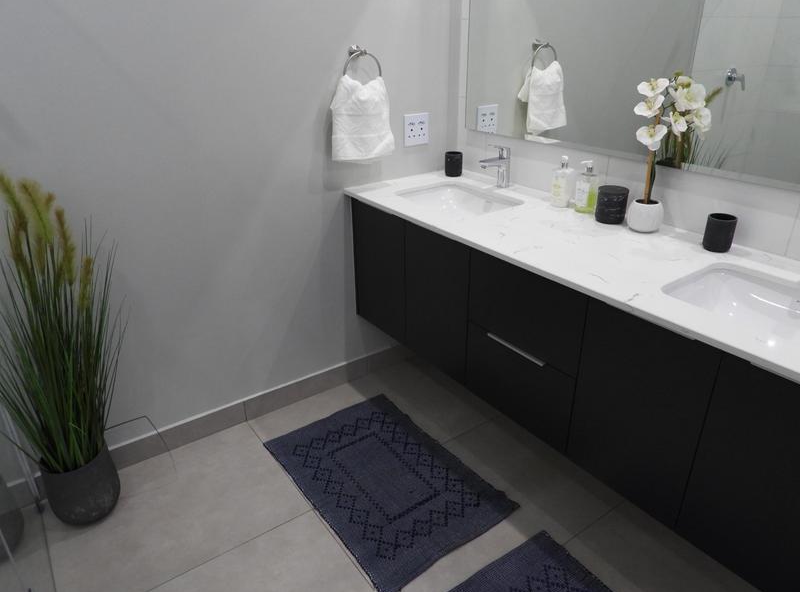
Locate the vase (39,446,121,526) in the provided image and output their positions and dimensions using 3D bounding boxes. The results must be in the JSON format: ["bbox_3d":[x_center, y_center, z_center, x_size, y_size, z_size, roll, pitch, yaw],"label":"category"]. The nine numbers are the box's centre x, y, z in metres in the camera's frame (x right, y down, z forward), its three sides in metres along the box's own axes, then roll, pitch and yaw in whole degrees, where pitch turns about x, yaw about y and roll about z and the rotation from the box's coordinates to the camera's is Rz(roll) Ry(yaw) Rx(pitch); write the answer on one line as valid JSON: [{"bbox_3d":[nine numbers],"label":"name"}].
[{"bbox_3d":[-1.069,0.621,1.866,0.202,0.236,0.202,-17,30,-32],"label":"vase"}]

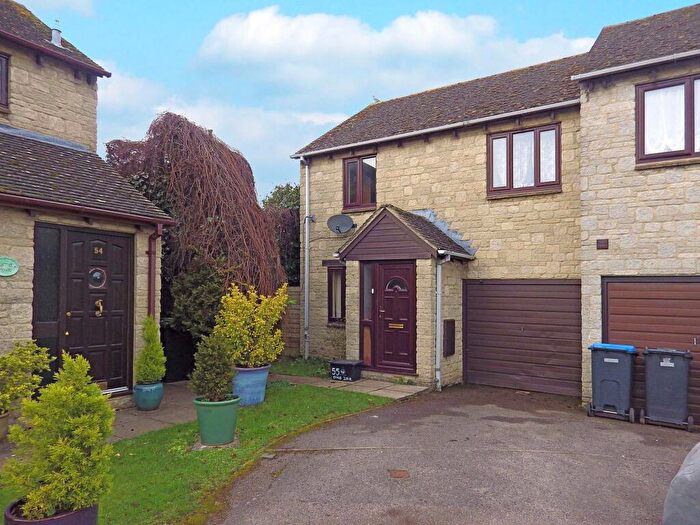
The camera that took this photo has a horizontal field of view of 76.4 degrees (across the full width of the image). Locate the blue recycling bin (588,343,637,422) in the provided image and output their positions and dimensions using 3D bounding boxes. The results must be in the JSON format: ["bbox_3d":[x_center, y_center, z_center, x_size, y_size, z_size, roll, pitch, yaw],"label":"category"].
[{"bbox_3d":[4.116,1.835,6.990,0.580,1.070,0.700,-1,-3,33],"label":"blue recycling bin"}]

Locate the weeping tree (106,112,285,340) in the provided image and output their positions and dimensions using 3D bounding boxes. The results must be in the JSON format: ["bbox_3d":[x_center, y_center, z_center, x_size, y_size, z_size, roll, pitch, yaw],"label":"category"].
[{"bbox_3d":[-3.577,-0.648,10.300,4.100,5.600,3.600,1,-3,-19],"label":"weeping tree"}]

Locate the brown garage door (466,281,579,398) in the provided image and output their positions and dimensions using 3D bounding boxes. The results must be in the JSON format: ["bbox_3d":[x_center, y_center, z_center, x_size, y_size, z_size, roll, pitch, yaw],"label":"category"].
[{"bbox_3d":[3.354,1.420,8.863,2.260,2.160,0.100,-1,-3,33],"label":"brown garage door"}]

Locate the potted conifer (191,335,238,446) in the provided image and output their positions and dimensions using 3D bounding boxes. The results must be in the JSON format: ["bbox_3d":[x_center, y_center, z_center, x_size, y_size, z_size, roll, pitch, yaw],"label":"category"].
[{"bbox_3d":[-1.369,1.266,4.530,0.490,1.060,0.480,1,-3,-12],"label":"potted conifer"}]

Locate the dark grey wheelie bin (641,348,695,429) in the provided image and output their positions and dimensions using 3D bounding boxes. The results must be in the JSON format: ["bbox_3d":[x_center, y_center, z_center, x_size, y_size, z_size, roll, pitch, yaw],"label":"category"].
[{"bbox_3d":[4.678,1.825,6.631,0.580,1.070,0.700,-1,-3,33],"label":"dark grey wheelie bin"}]

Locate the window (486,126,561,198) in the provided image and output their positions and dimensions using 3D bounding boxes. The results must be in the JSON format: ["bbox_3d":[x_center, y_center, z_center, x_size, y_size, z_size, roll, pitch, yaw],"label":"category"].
[{"bbox_3d":[3.443,-2.018,8.878,1.400,1.340,0.120,-1,-3,33],"label":"window"}]

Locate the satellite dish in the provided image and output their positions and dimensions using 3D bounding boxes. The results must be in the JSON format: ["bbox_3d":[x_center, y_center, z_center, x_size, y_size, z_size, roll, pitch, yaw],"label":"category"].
[{"bbox_3d":[-0.232,-0.927,10.851,0.630,0.480,0.330,0,-3,12],"label":"satellite dish"}]

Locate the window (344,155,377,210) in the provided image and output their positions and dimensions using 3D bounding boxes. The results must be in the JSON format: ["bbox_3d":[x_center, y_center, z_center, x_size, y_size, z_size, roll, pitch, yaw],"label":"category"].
[{"bbox_3d":[0.252,-1.968,10.918,0.950,1.320,0.120,-1,-3,33],"label":"window"}]

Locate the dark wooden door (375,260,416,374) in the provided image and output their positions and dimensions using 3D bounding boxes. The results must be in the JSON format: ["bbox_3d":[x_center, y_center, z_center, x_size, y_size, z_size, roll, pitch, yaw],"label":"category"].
[{"bbox_3d":[0.918,1.085,8.750,0.870,2.100,0.090,-1,-3,33],"label":"dark wooden door"}]

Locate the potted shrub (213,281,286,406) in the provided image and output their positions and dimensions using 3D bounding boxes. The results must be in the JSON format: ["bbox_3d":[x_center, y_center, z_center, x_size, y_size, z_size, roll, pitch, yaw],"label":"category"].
[{"bbox_3d":[-1.380,1.112,6.133,1.030,1.660,0.950,0,-2,-13],"label":"potted shrub"}]

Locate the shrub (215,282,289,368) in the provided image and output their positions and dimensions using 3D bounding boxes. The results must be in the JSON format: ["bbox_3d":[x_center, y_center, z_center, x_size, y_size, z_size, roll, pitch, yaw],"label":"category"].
[{"bbox_3d":[-1.387,0.878,6.200,1.040,1.200,0.920,1,-3,-12],"label":"shrub"}]

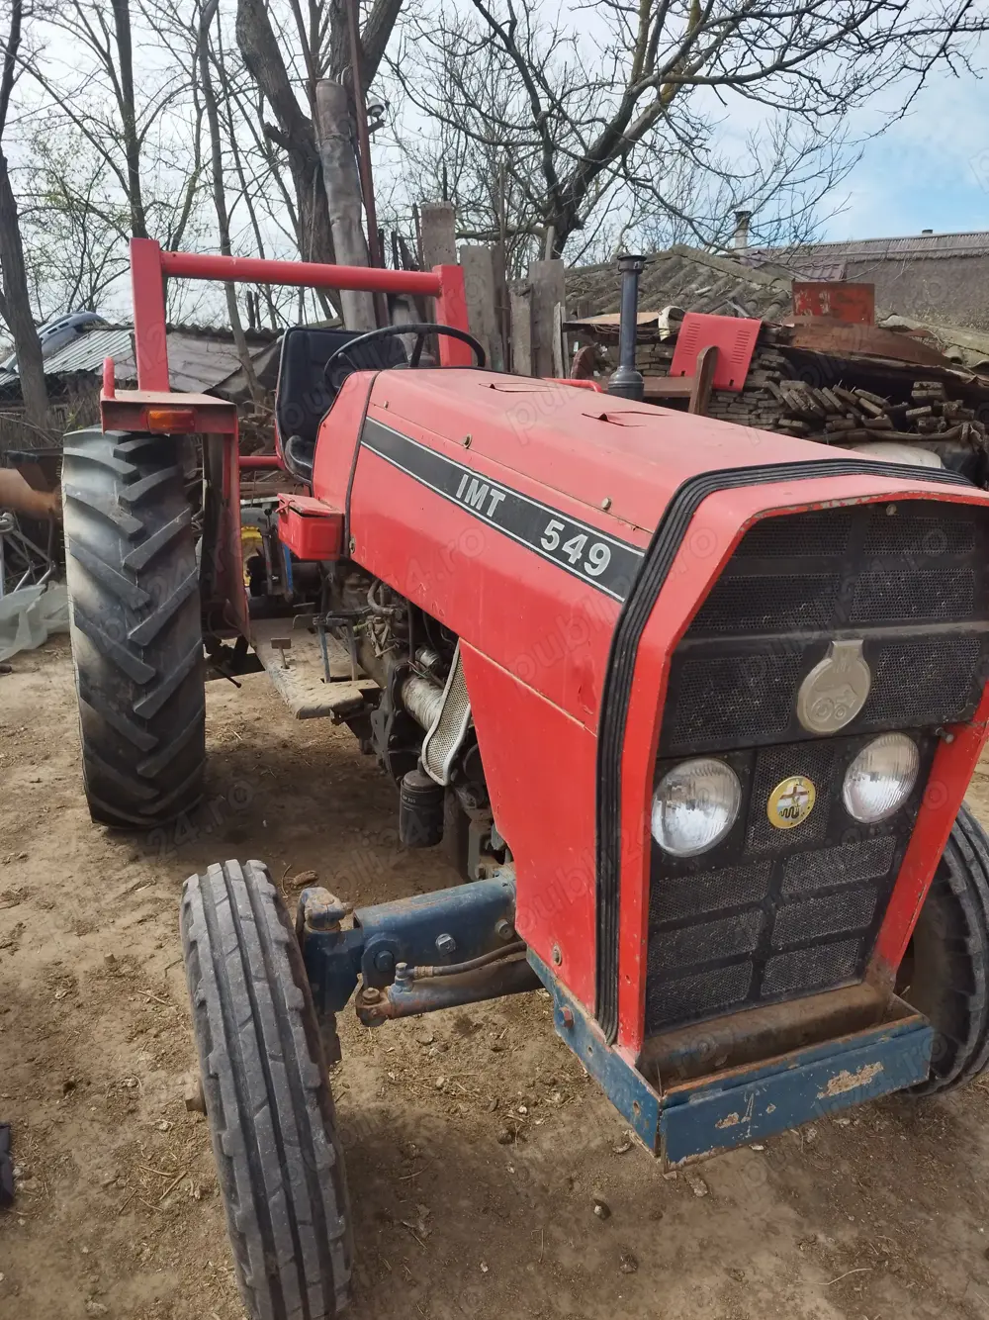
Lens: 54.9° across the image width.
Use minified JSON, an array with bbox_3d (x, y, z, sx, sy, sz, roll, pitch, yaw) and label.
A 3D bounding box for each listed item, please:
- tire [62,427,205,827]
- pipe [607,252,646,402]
[{"bbox_3d":[-1.274,-0.114,3.324,0.365,1.365,1.365,-4,17,-24],"label":"tire"},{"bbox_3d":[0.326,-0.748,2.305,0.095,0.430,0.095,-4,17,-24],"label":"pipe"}]

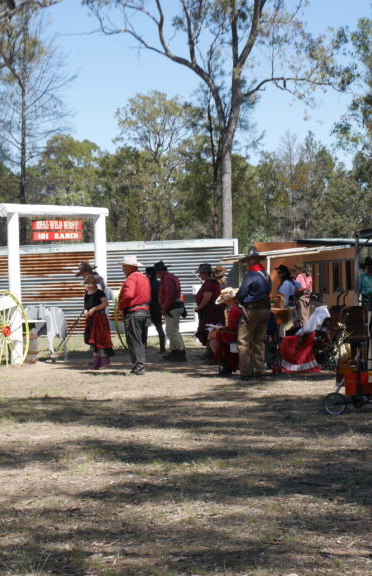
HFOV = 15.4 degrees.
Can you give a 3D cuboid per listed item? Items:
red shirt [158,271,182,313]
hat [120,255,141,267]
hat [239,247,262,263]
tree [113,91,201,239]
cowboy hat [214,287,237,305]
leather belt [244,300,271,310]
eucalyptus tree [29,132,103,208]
[{"bbox_3d":[-0.274,0.079,24.300,0.370,0.730,0.500,0,1,21],"label":"red shirt"},{"bbox_3d":[-0.859,-0.410,21.300,0.380,0.150,0.330,1,1,28],"label":"hat"},{"bbox_3d":[0.957,-0.478,19.800,0.380,0.170,0.340,0,0,39],"label":"hat"},{"bbox_3d":[-1.501,-4.758,70.000,4.800,10.500,4.600,0,1,0],"label":"tree"},{"bbox_3d":[0.599,0.113,20.100,0.380,0.160,0.340,-32,6,-12],"label":"cowboy hat"},{"bbox_3d":[1.029,0.255,19.800,0.390,0.115,0.310,0,0,-30],"label":"leather belt"},{"bbox_3d":[-6.081,-3.639,70.000,4.000,8.200,4.000,0,1,0],"label":"eucalyptus tree"}]

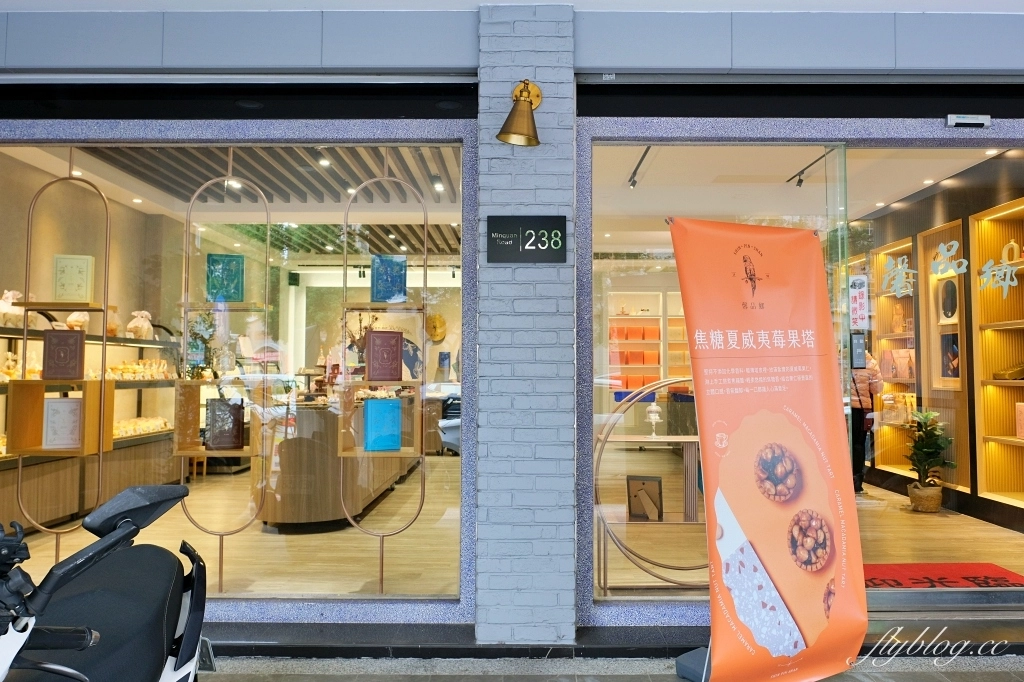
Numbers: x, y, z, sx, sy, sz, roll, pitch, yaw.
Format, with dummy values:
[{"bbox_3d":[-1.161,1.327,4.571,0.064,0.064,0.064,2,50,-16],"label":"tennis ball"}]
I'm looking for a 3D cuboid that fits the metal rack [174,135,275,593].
[{"bbox_3d":[-1.503,0.135,3.587,0.440,2.337,0.245,0,-3,0],"label":"metal rack"}]

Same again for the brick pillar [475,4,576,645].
[{"bbox_3d":[0.067,-0.099,3.298,0.448,2.926,0.380,0,-3,0],"label":"brick pillar"}]

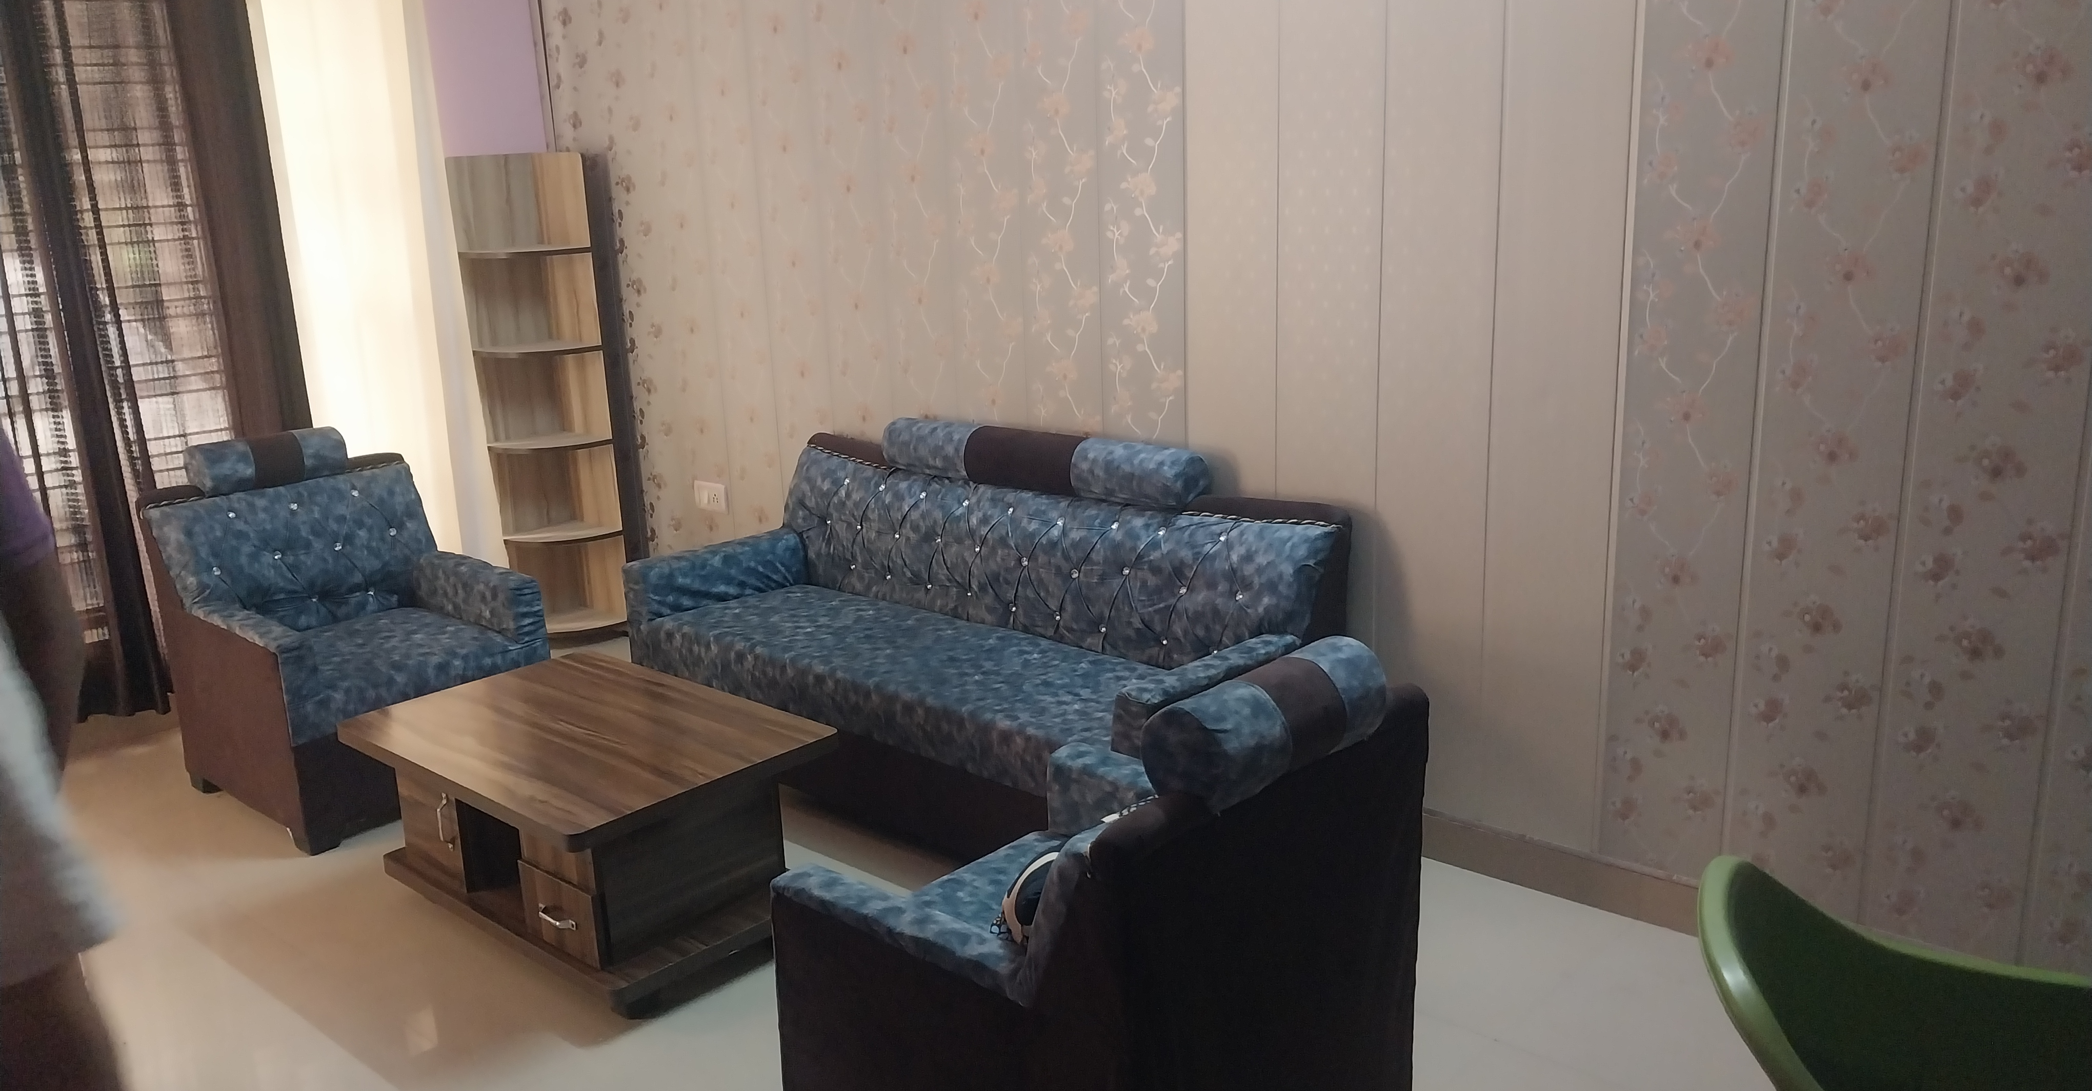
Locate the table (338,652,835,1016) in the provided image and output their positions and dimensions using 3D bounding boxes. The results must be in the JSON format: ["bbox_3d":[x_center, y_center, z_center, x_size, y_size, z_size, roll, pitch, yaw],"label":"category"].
[{"bbox_3d":[-0.970,0.578,3.340,0.935,0.400,0.620,11,19,40],"label":"table"}]

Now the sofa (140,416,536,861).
[{"bbox_3d":[-1.776,0.182,4.032,0.720,0.875,0.680,11,19,40],"label":"sofa"}]

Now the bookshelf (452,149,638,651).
[{"bbox_3d":[-1.605,-0.435,5.008,0.260,1.560,0.335,11,19,40],"label":"bookshelf"}]

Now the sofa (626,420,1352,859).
[{"bbox_3d":[-0.209,0.187,3.758,1.775,0.885,0.675,11,19,40],"label":"sofa"}]

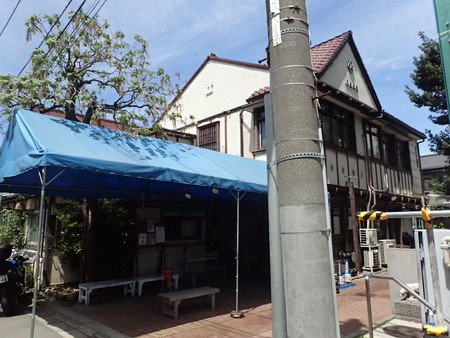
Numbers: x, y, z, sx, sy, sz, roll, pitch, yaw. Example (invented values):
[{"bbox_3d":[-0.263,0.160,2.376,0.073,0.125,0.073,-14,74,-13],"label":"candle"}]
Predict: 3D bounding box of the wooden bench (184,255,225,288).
[{"bbox_3d":[-0.517,2.848,9.304,1.277,0.752,0.505,8,-13,-43],"label":"wooden bench"}]

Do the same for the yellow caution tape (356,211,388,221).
[{"bbox_3d":[1.829,0.577,4.033,0.100,0.105,0.350,8,-13,-43],"label":"yellow caution tape"}]

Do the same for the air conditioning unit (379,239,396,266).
[{"bbox_3d":[6.099,3.191,12.378,0.875,0.845,0.330,8,-13,-43],"label":"air conditioning unit"}]

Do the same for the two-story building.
[{"bbox_3d":[3.464,-0.054,15.192,10.455,8.343,7.879,8,-13,-43],"label":"two-story building"}]

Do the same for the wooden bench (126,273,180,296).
[{"bbox_3d":[-1.730,2.840,8.047,1.164,0.376,0.422,8,-13,-43],"label":"wooden bench"}]

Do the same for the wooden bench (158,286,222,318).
[{"bbox_3d":[-0.664,2.493,6.047,1.154,0.381,0.412,8,-13,-43],"label":"wooden bench"}]

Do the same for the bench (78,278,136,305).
[{"bbox_3d":[-2.611,2.716,7.257,1.154,0.376,0.422,8,-13,-43],"label":"bench"}]

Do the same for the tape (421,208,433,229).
[{"bbox_3d":[2.231,0.548,3.600,0.100,0.210,0.100,8,-13,-43],"label":"tape"}]

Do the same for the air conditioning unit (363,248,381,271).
[{"bbox_3d":[5.091,3.126,11.342,0.772,0.567,0.309,8,-13,-43],"label":"air conditioning unit"}]

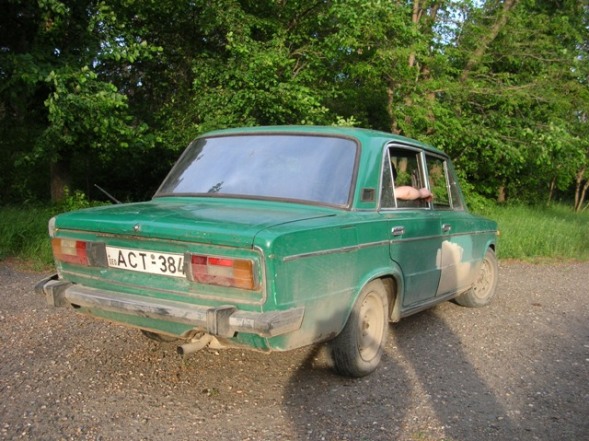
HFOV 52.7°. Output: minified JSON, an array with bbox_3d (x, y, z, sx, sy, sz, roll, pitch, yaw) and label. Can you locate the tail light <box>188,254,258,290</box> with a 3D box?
[{"bbox_3d":[-0.287,0.215,2.501,0.310,0.122,0.065,4,9,30],"label":"tail light"}]

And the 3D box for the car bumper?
[{"bbox_3d":[-0.700,0.381,2.771,1.570,0.130,0.270,4,3,30],"label":"car bumper"}]

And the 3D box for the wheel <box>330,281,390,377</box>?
[{"bbox_3d":[0.360,0.579,3.301,0.175,0.570,0.565,4,3,30],"label":"wheel"}]

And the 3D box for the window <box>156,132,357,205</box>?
[{"bbox_3d":[-0.230,-0.309,3.503,1.340,0.480,0.090,4,-33,30],"label":"window"}]

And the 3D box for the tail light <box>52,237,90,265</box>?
[{"bbox_3d":[-1.118,0.162,2.990,0.310,0.122,0.065,4,9,30],"label":"tail light"}]

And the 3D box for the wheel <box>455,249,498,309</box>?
[{"bbox_3d":[1.668,0.523,5.465,0.565,0.570,0.175,-1,4,-45],"label":"wheel"}]

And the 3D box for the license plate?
[{"bbox_3d":[-0.684,0.195,2.779,0.520,0.112,0.016,4,12,30],"label":"license plate"}]

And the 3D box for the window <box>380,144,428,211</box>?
[{"bbox_3d":[0.678,-0.273,3.705,0.050,0.410,0.840,-9,-3,30],"label":"window"}]

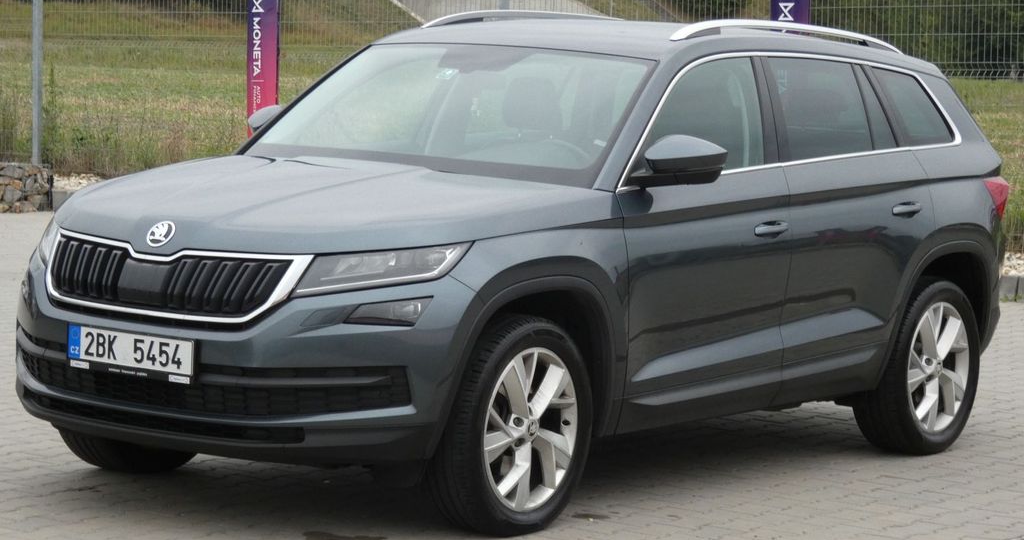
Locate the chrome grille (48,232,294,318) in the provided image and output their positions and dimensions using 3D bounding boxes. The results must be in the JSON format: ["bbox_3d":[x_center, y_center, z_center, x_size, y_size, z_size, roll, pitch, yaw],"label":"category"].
[{"bbox_3d":[-1.085,0.017,8.408,0.960,0.185,0.175,6,6,35],"label":"chrome grille"}]

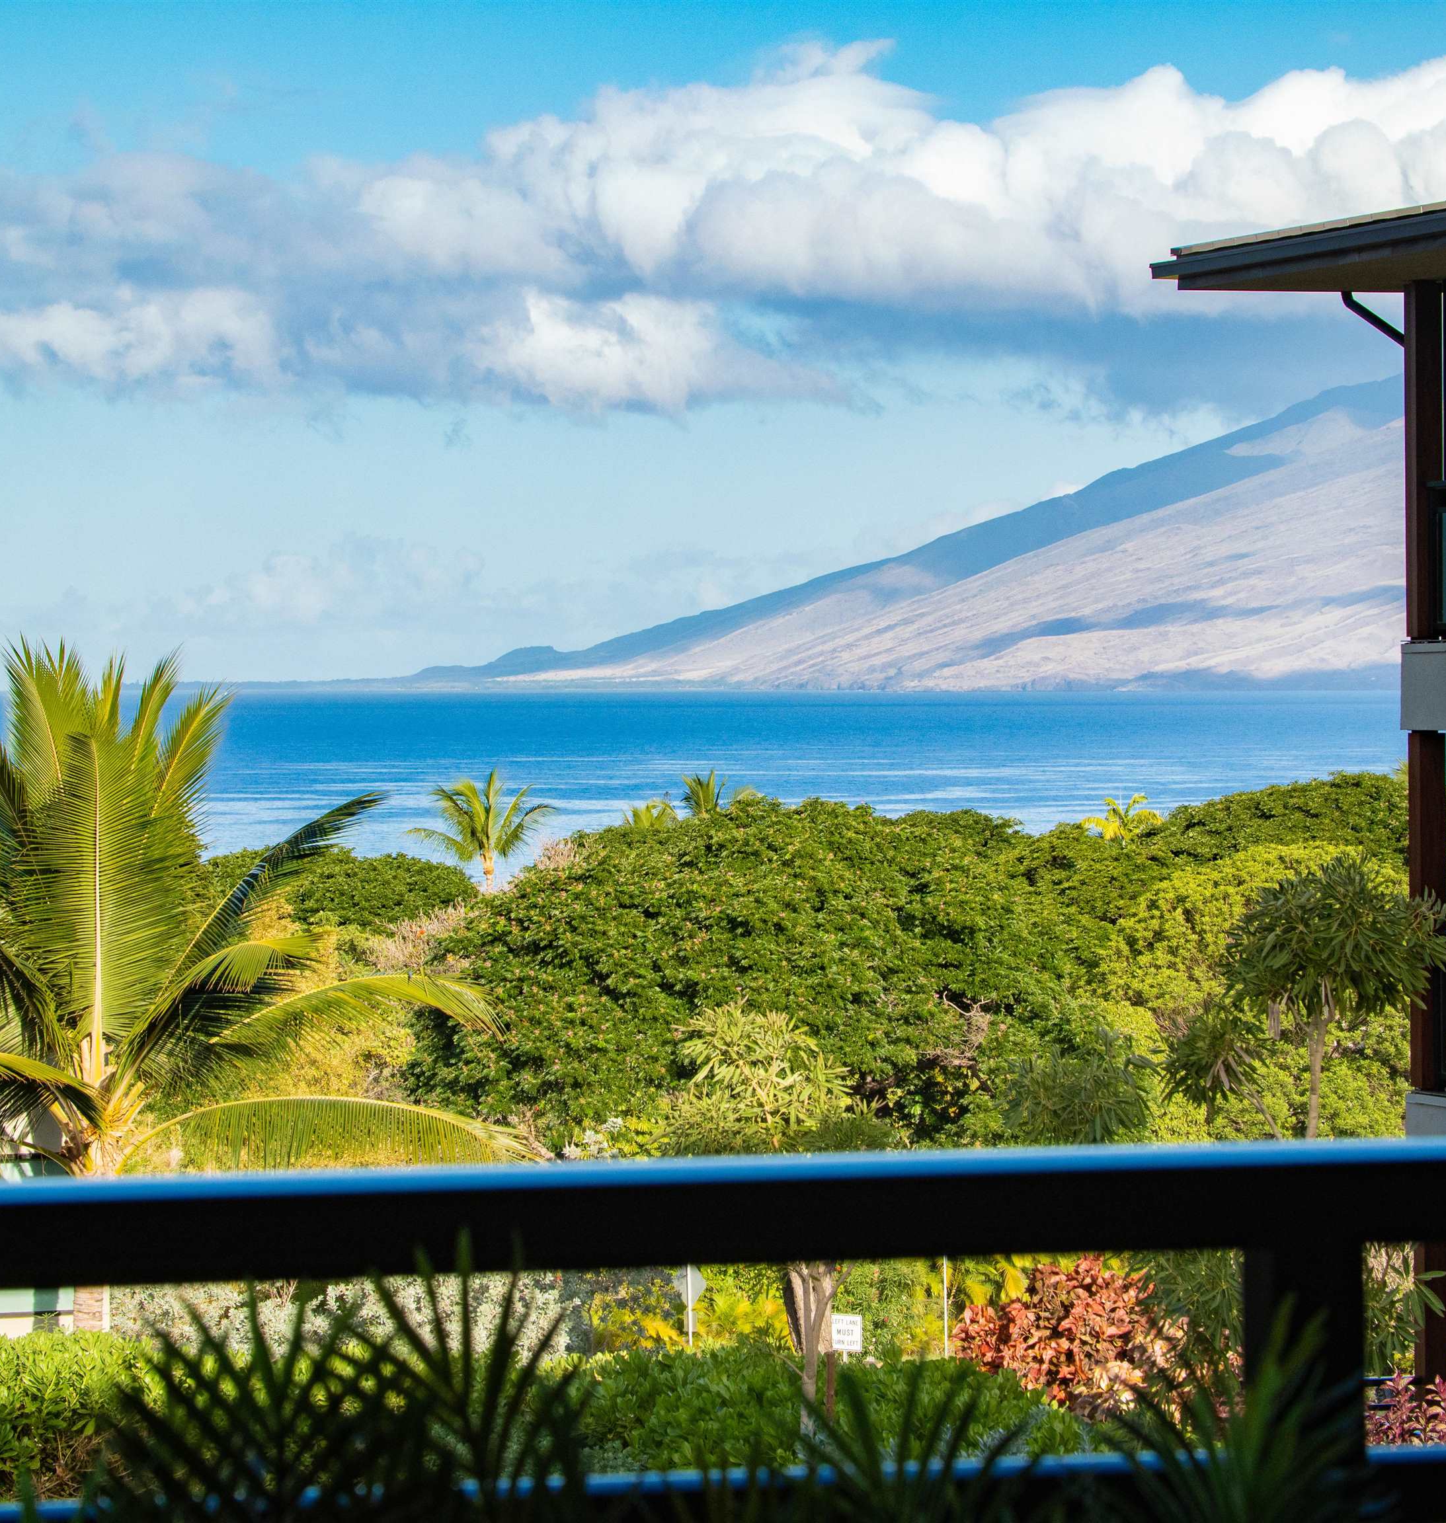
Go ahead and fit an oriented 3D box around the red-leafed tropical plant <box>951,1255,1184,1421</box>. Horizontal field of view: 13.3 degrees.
[{"bbox_3d":[2.885,4.906,52.000,2.000,1.650,1.800,0,1,0],"label":"red-leafed tropical plant"}]

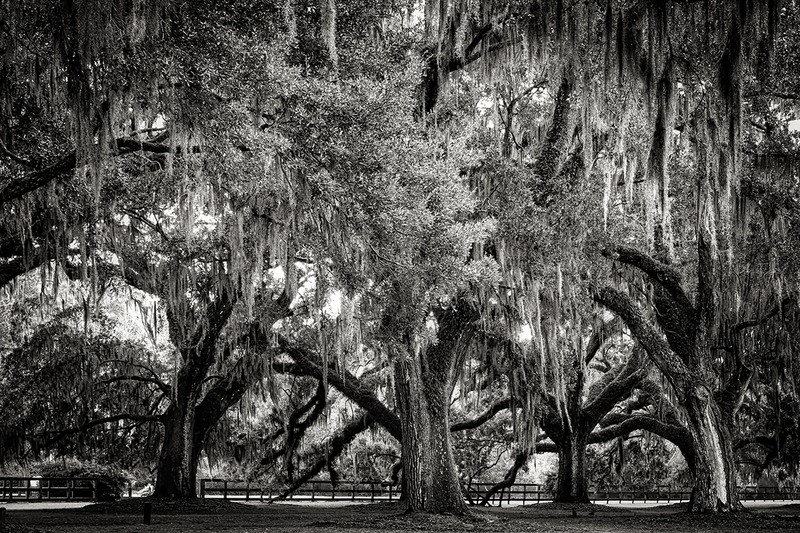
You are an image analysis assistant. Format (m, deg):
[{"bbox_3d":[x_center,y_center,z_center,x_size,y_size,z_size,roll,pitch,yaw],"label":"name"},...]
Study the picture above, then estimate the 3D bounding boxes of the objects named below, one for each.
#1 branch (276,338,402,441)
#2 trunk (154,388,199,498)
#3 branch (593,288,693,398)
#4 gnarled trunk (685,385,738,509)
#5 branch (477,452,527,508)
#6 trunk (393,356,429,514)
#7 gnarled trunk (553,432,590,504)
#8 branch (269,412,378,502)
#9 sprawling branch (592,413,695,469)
[{"bbox_3d":[-1.791,3.640,48.000,3.729,3.019,1.400,0,-8,0],"label":"branch"},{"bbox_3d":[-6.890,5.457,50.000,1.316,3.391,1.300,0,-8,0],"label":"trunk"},{"bbox_3d":[5.659,1.757,38.000,2.296,2.577,1.300,0,-8,0],"label":"branch"},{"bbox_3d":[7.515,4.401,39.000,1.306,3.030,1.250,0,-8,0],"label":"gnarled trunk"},{"bbox_3d":[3.382,6.928,53.000,1.634,1.830,0.900,0,-8,0],"label":"branch"},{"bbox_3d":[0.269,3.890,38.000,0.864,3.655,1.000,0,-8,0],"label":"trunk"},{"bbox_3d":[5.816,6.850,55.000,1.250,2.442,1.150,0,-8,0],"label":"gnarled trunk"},{"bbox_3d":[-2.328,5.827,50.000,3.206,2.775,1.300,0,-8,0],"label":"branch"},{"bbox_3d":[8.108,5.794,54.000,3.396,1.865,1.300,0,-8,0],"label":"sprawling branch"}]

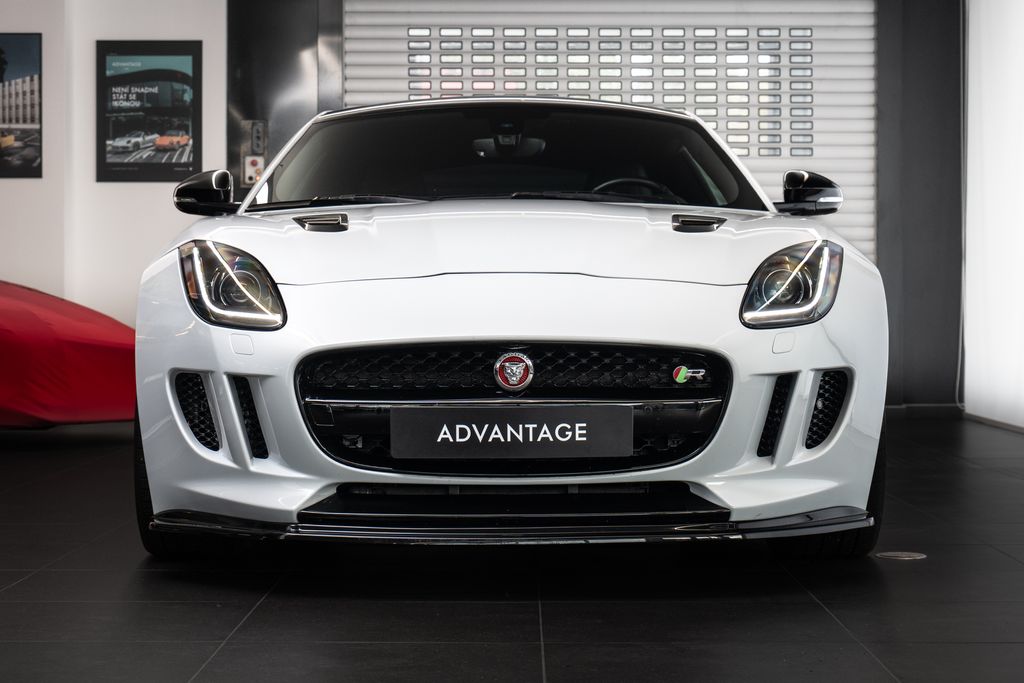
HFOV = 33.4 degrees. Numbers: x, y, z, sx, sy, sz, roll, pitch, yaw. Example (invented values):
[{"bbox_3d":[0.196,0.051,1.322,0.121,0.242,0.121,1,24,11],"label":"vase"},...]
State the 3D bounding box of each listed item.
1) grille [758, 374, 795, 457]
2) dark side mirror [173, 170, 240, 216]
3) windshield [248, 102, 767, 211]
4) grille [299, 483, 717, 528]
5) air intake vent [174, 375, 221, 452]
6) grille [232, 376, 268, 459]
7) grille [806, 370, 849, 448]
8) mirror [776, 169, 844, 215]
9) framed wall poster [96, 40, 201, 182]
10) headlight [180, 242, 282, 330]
[{"bbox_3d":[0.604,0.169,3.900,0.075,0.183,0.070,0,1,-10],"label":"grille"},{"bbox_3d":[-0.931,-0.451,5.200,0.210,0.140,0.150,0,1,0],"label":"dark side mirror"},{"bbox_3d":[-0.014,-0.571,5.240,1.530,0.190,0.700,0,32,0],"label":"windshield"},{"bbox_3d":[0.005,0.357,3.720,0.940,0.105,0.160,0,1,0],"label":"grille"},{"bbox_3d":[-0.732,0.163,3.970,0.100,0.180,0.080,0,1,18],"label":"air intake vent"},{"bbox_3d":[-0.598,0.174,3.900,0.075,0.183,0.070,0,1,10],"label":"grille"},{"bbox_3d":[0.734,0.158,3.970,0.100,0.180,0.080,0,1,-18],"label":"grille"},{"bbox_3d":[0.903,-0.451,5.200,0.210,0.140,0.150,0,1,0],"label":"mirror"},{"bbox_3d":[-2.057,-1.307,9.700,0.605,0.805,0.030,0,1,0],"label":"framed wall poster"},{"bbox_3d":[-0.669,-0.136,4.080,0.260,0.215,0.270,0,1,18],"label":"headlight"}]

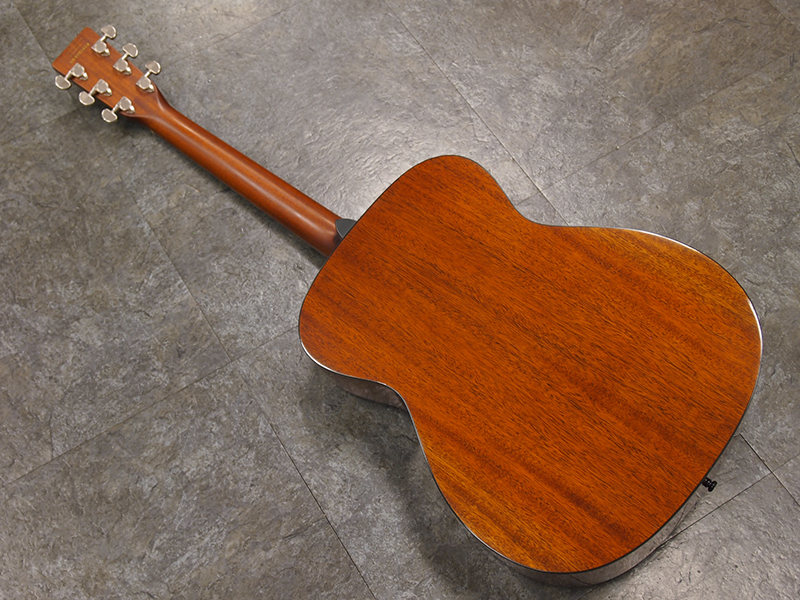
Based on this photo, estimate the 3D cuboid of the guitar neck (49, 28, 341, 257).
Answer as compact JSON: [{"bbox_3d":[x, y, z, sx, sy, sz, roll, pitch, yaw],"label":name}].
[{"bbox_3d":[-0.252,-0.208,1.504,0.496,0.080,0.110,35,78,20],"label":"guitar neck"}]

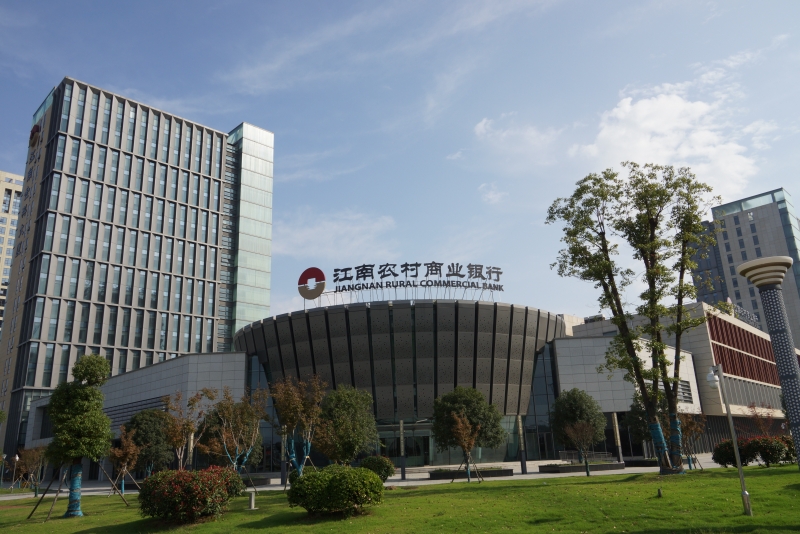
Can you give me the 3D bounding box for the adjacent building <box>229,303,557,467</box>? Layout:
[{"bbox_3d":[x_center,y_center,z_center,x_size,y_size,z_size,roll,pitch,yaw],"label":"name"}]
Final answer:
[{"bbox_3d":[0.146,15.625,71.201,39.455,14.612,38.000,-3,-17,0],"label":"adjacent building"}]

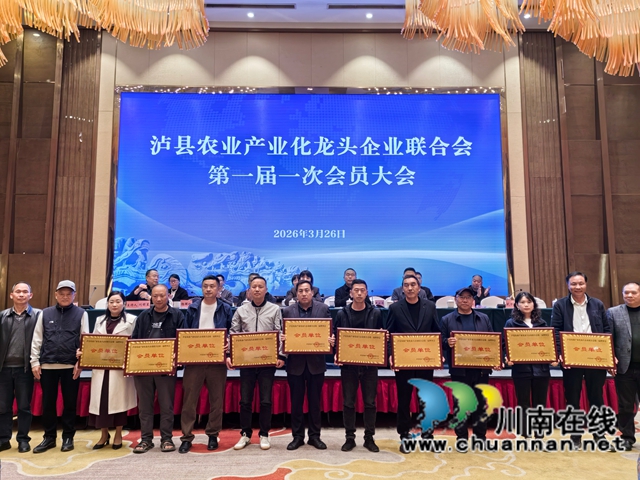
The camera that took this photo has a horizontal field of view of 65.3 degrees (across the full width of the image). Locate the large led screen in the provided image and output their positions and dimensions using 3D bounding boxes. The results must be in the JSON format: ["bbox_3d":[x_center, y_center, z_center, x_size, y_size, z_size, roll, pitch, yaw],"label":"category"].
[{"bbox_3d":[-0.181,-0.883,9.421,7.250,3.850,0.120,0,-7,0],"label":"large led screen"}]

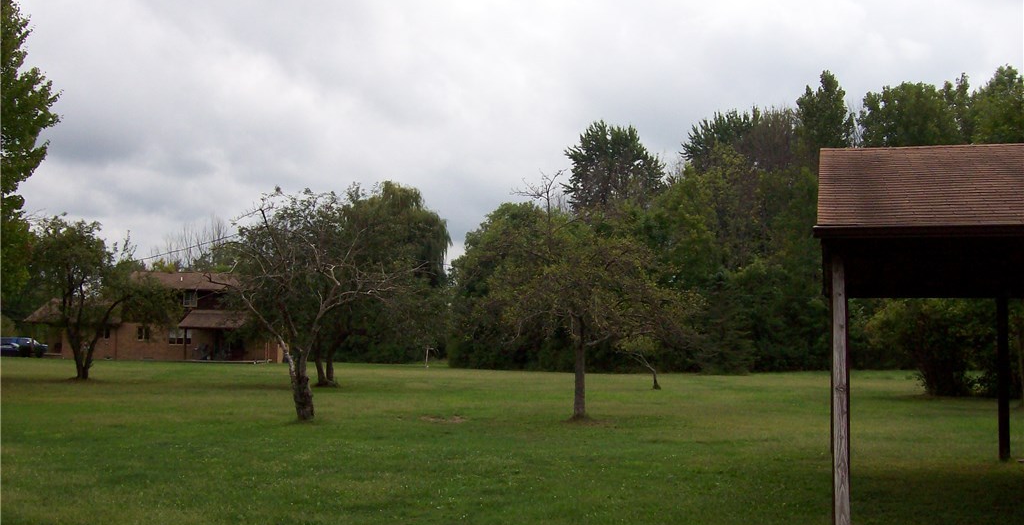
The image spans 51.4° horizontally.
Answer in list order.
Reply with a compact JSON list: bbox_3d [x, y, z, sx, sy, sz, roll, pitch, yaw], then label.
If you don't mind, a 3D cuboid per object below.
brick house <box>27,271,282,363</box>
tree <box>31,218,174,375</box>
[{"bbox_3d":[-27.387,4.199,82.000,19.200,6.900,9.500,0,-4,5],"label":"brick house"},{"bbox_3d":[-14.812,1.266,38.500,5.210,5.930,5.000,1,-4,0],"label":"tree"}]

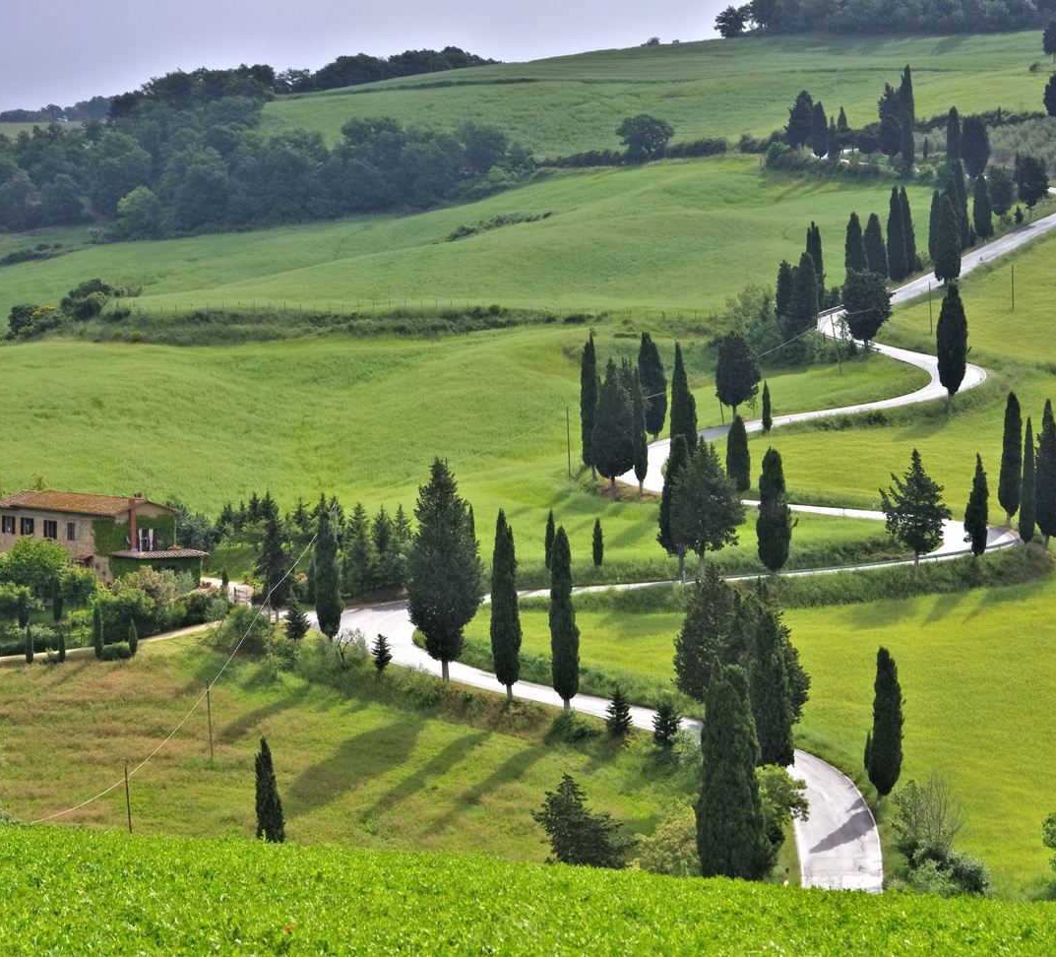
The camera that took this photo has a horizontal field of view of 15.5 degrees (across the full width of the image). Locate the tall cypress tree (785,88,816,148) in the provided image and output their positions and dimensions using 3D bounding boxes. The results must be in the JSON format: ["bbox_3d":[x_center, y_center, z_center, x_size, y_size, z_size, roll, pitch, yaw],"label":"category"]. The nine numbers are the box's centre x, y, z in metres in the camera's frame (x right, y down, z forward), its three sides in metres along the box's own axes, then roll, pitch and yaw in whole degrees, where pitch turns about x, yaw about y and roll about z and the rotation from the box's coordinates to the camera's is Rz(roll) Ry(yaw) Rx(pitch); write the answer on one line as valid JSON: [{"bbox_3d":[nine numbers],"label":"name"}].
[{"bbox_3d":[45.780,-60.340,655.000,4.850,10.680,4.750,0,4,0],"label":"tall cypress tree"}]

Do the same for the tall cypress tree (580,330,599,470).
[{"bbox_3d":[6.450,-7.700,411.000,2.030,15.650,2.030,0,4,0],"label":"tall cypress tree"}]

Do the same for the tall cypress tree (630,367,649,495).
[{"bbox_3d":[11.538,-4.883,400.000,1.690,13.020,1.690,0,4,0],"label":"tall cypress tree"}]

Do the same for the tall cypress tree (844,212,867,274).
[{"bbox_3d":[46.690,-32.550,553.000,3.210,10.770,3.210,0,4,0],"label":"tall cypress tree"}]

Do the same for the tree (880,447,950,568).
[{"bbox_3d":[32.990,2.830,330.000,5.920,10.670,5.800,0,4,0],"label":"tree"}]

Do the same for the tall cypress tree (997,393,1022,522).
[{"bbox_3d":[43.510,-1.730,351.000,2.200,12.270,2.150,0,4,0],"label":"tall cypress tree"}]

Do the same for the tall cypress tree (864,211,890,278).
[{"bbox_3d":[54.960,-36.280,612.000,4.090,11.030,4.090,0,4,0],"label":"tall cypress tree"}]

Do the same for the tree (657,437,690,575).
[{"bbox_3d":[13.748,2.594,357.000,3.530,12.870,3.530,0,4,0],"label":"tree"}]

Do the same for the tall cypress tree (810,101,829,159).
[{"bbox_3d":[61.980,-74.090,825.000,3.970,12.470,3.970,0,4,0],"label":"tall cypress tree"}]

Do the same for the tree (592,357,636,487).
[{"bbox_3d":[8.880,-5.610,402.000,4.790,13.320,4.410,0,4,0],"label":"tree"}]

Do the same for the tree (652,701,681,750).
[{"bbox_3d":[10.870,19.350,304.000,2.210,3.890,2.210,0,4,0],"label":"tree"}]

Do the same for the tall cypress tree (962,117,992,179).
[{"bbox_3d":[70.520,-52.200,612.000,4.530,10.160,4.440,0,4,0],"label":"tall cypress tree"}]

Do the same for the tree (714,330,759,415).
[{"bbox_3d":[23.980,-11.930,446.000,5.060,10.370,5.060,0,4,0],"label":"tree"}]

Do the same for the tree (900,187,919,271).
[{"bbox_3d":[55.983,-37.015,575.000,3.510,12.530,3.510,0,4,0],"label":"tree"}]

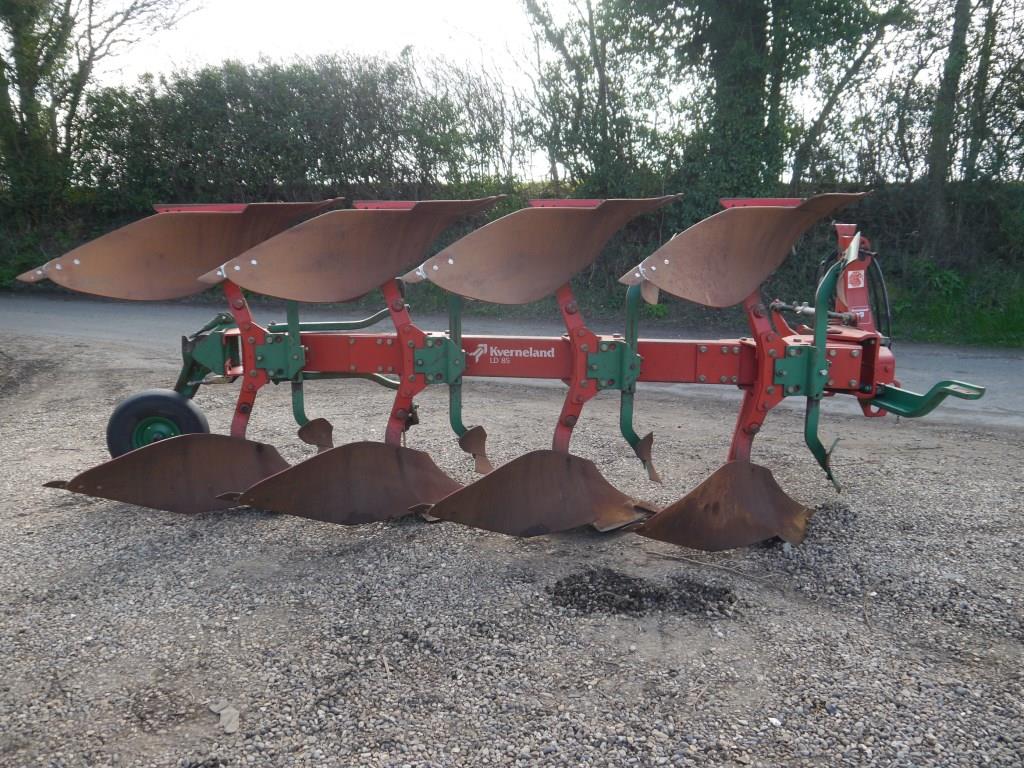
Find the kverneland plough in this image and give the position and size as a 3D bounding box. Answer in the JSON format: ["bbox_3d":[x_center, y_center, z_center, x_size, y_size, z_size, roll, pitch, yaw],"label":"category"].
[{"bbox_3d":[-0.140,-0.090,4.300,4.650,1.660,1.500,0,9,-3],"label":"kverneland plough"}]

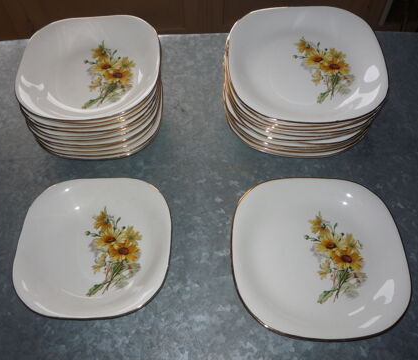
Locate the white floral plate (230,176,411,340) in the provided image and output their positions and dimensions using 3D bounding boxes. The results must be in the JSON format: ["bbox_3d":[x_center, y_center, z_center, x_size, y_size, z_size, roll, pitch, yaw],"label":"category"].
[{"bbox_3d":[0.153,0.103,0.591,0.241,0.025,0.241,-1,58,0],"label":"white floral plate"}]

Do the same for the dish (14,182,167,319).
[{"bbox_3d":[-0.159,0.094,0.593,0.212,0.033,0.212,-1,58,0],"label":"dish"}]

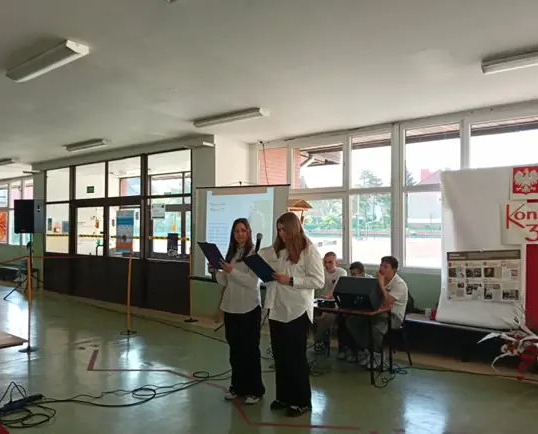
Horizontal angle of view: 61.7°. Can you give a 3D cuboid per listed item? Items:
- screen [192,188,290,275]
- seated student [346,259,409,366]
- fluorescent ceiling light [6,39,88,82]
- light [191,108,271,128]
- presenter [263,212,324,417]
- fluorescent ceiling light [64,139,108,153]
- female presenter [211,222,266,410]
[{"bbox_3d":[-0.444,0.277,6.642,1.800,1.440,0.080,-1,-1,38],"label":"screen"},{"bbox_3d":[1.242,1.066,5.114,0.700,1.230,0.520,1,-1,-38],"label":"seated student"},{"bbox_3d":[-2.103,-1.425,4.224,1.250,0.090,0.200,-1,-1,39],"label":"fluorescent ceiling light"},{"bbox_3d":[-0.568,-1.388,6.427,1.250,0.090,0.200,-1,-1,39],"label":"light"},{"bbox_3d":[0.214,0.810,3.855,0.500,1.700,0.430,-1,-1,38],"label":"presenter"},{"bbox_3d":[-3.495,-1.352,8.629,1.250,0.090,0.200,-1,-1,39],"label":"fluorescent ceiling light"},{"bbox_3d":[-0.281,0.839,4.107,0.480,1.650,0.430,-1,-1,30],"label":"female presenter"}]

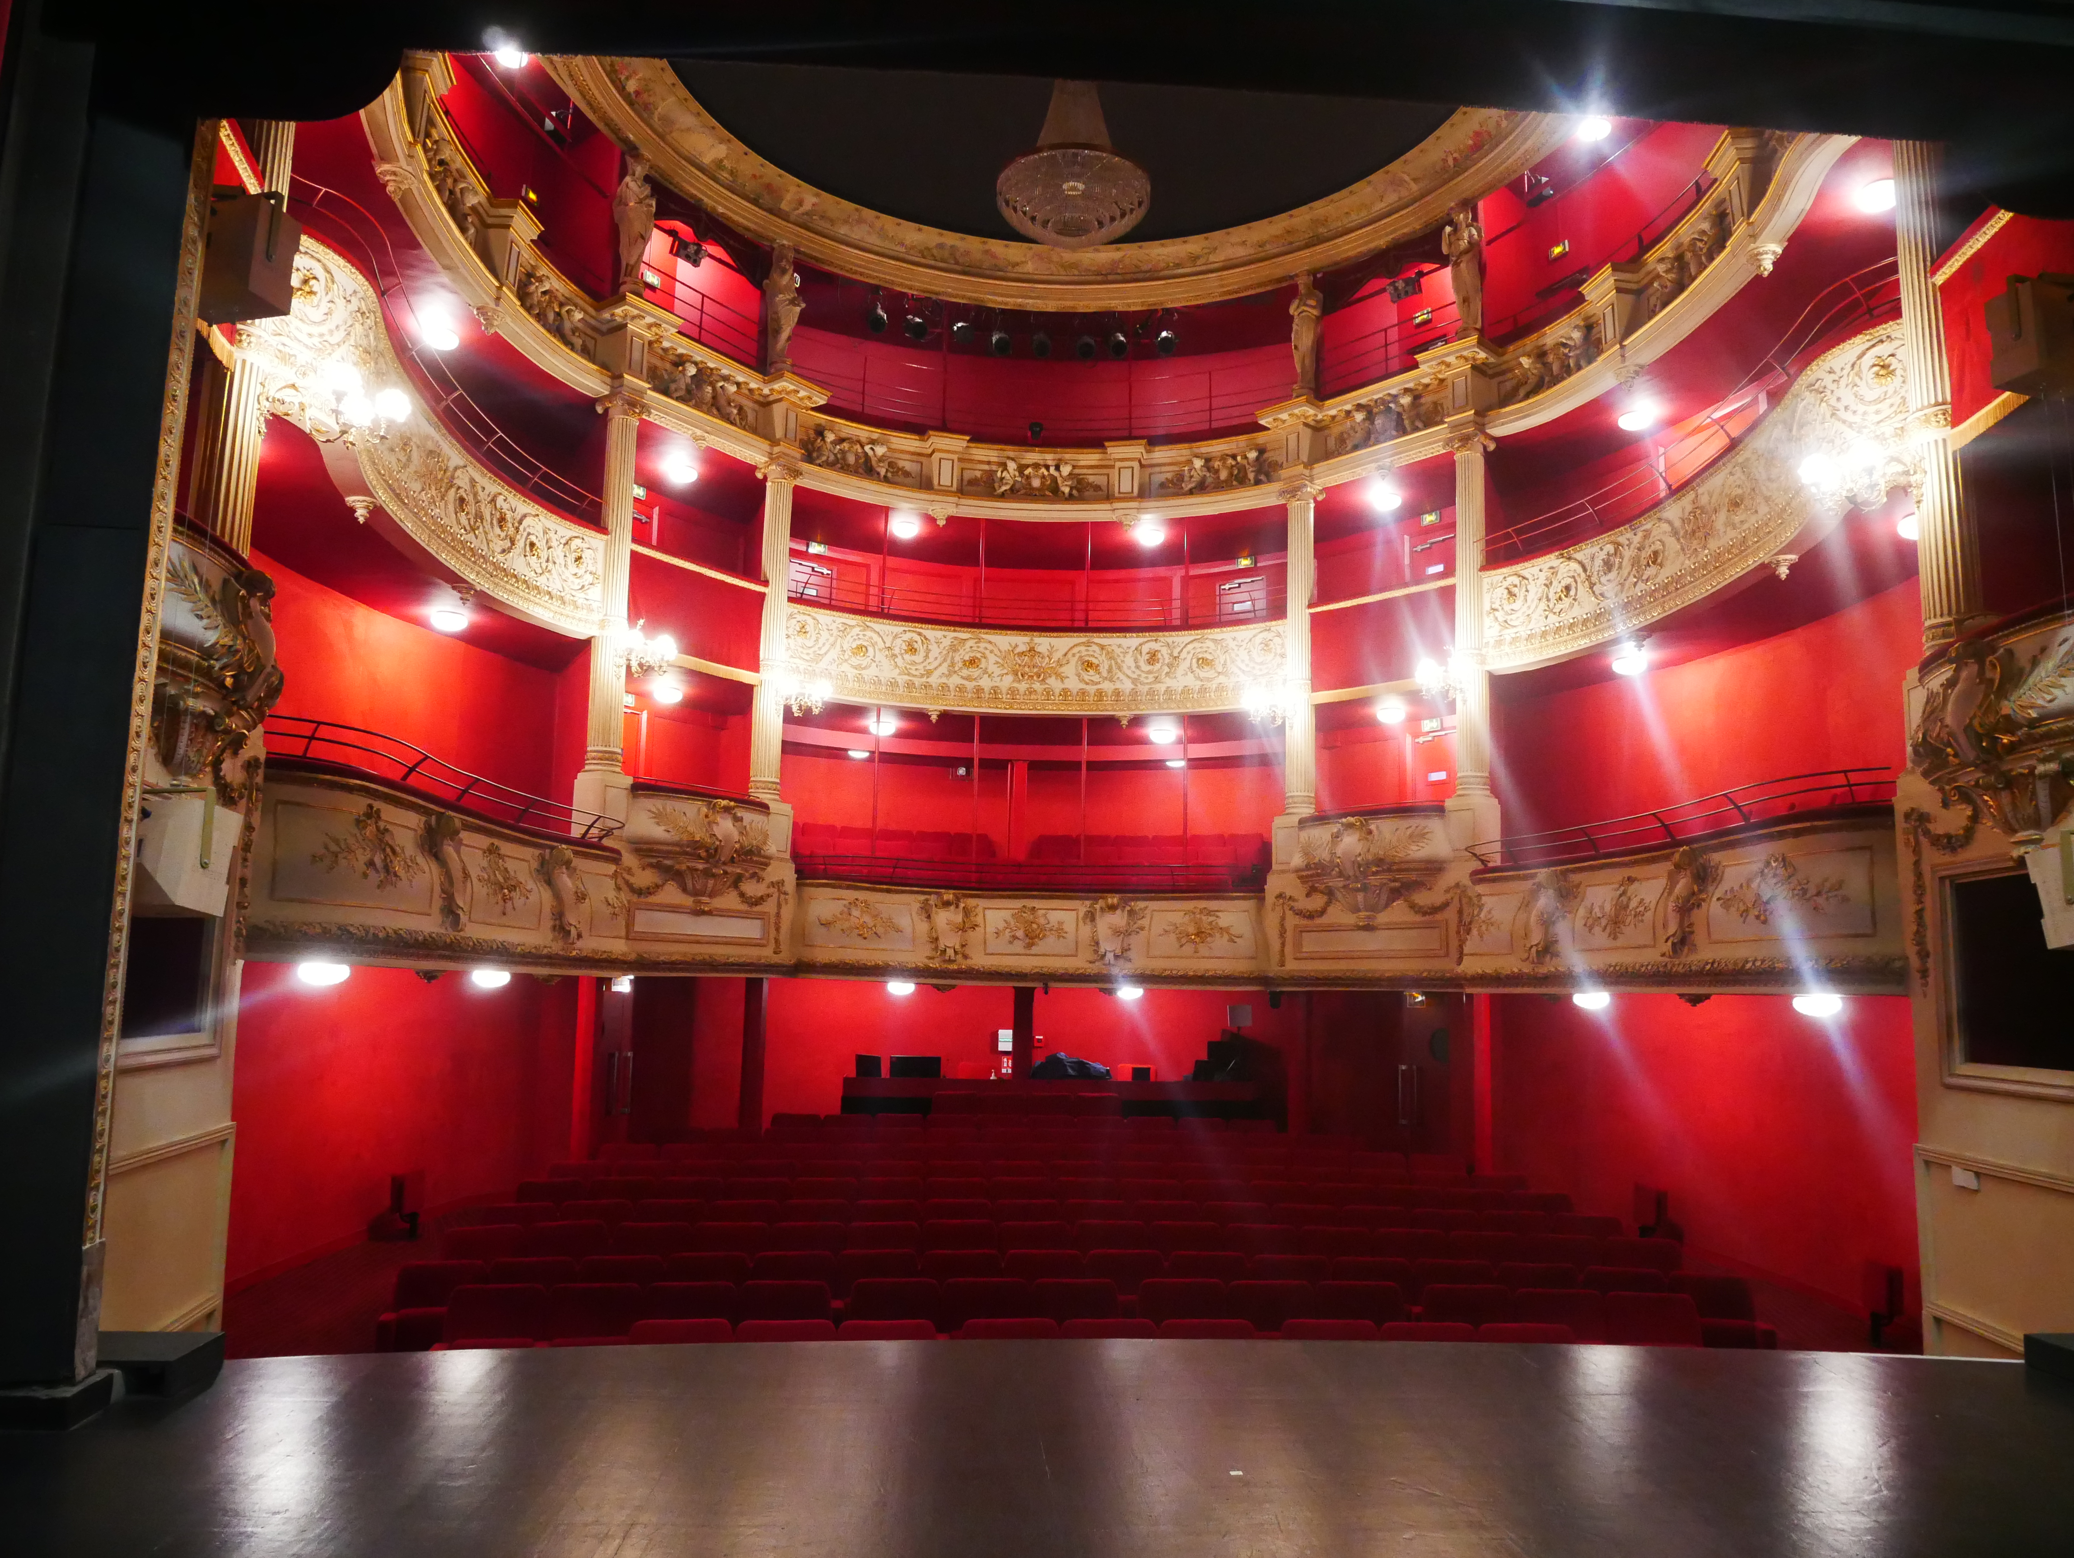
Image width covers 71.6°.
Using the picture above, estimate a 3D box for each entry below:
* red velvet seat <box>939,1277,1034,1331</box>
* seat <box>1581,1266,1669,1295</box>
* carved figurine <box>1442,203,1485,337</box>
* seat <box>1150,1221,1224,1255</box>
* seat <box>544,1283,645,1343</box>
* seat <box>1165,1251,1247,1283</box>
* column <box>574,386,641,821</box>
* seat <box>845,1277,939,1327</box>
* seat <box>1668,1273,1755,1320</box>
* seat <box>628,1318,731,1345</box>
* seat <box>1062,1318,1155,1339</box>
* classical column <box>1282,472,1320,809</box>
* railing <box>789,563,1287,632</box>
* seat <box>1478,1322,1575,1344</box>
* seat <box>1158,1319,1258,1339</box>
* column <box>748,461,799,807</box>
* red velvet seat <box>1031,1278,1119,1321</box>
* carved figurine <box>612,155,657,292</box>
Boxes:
[{"bbox_3d":[-0.290,3.431,8.409,0.550,0.870,0.580,2,-8,-5],"label":"red velvet seat"},{"bbox_3d":[3.753,3.563,8.987,0.550,0.870,0.580,0,-8,7],"label":"seat"},{"bbox_3d":[4.239,-5.013,14.127,0.400,1.340,0.350,-4,-10,37],"label":"carved figurine"},{"bbox_3d":[1.075,3.610,10.118,0.550,0.870,0.580,1,-8,-1],"label":"seat"},{"bbox_3d":[-2.448,3.240,7.794,0.540,0.880,0.580,3,-8,-12],"label":"seat"},{"bbox_3d":[1.105,3.487,9.114,0.540,0.880,0.580,1,-8,0],"label":"seat"},{"bbox_3d":[-3.881,-1.648,13.190,0.400,4.020,0.400,-4,-9,34],"label":"column"},{"bbox_3d":[-0.821,3.411,8.348,0.550,0.870,0.580,2,-8,-7],"label":"seat"},{"bbox_3d":[4.254,3.561,8.902,0.540,0.880,0.580,0,-8,10],"label":"seat"},{"bbox_3d":[-1.882,3.316,7.469,0.550,0.870,0.580,3,-8,-10],"label":"seat"},{"bbox_3d":[0.408,3.390,7.662,0.550,0.870,0.580,2,-8,-3],"label":"seat"},{"bbox_3d":[2.858,-1.417,15.551,0.370,3.659,0.370,1,-8,0],"label":"classical column"},{"bbox_3d":[0.012,-1.885,15.532,5.300,0.380,0.920,2,-8,-3],"label":"railing"},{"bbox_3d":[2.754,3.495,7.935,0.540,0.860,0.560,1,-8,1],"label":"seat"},{"bbox_3d":[0.950,3.408,7.709,0.550,0.870,0.580,1,-8,-1],"label":"seat"},{"bbox_3d":[-2.731,-1.530,14.906,0.380,3.620,0.380,1,-8,0],"label":"column"},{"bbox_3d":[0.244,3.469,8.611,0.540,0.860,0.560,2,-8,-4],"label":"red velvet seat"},{"bbox_3d":[-3.812,-5.271,13.629,0.400,1.360,0.350,8,-10,-43],"label":"carved figurine"}]

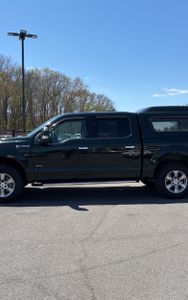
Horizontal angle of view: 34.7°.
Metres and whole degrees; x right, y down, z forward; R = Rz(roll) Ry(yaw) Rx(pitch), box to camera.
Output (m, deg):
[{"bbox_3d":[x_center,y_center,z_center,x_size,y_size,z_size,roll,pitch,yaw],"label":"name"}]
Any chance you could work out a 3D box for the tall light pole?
[{"bbox_3d":[-4.863,-3.971,20.808,1.950,8.500,1.800,-1,3,-14],"label":"tall light pole"}]

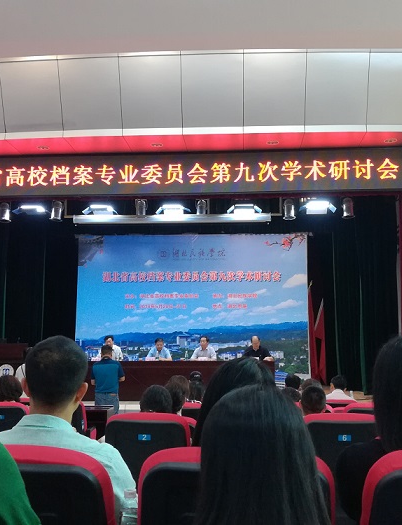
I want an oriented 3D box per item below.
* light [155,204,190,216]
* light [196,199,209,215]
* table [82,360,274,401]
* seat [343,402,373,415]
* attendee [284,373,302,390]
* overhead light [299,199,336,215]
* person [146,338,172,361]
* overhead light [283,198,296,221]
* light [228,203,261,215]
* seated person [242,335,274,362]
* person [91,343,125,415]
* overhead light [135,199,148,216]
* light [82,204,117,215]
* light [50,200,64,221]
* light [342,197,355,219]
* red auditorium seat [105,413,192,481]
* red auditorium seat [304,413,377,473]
[{"bbox_3d":[-0.512,-0.924,9.617,0.620,0.280,0.340,-1,-7,3],"label":"light"},{"bbox_3d":[0.027,-0.958,9.591,0.260,0.400,0.270,-1,-7,3],"label":"light"},{"bbox_3d":[-0.395,2.214,9.876,3.500,0.730,0.580,-1,-7,3],"label":"table"},{"bbox_3d":[1.513,1.754,4.870,0.560,0.970,0.640,0,-8,3],"label":"seat"},{"bbox_3d":[0.991,1.838,5.735,0.500,1.240,0.750,0,-6,1],"label":"attendee"},{"bbox_3d":[2.100,-0.995,9.479,0.640,0.280,0.340,-1,-7,3],"label":"overhead light"},{"bbox_3d":[-0.828,2.066,10.179,0.520,1.177,0.720,0,-7,3],"label":"person"},{"bbox_3d":[1.604,-0.958,9.500,0.220,0.400,0.220,0,-7,3],"label":"overhead light"},{"bbox_3d":[0.798,-0.991,9.650,0.620,0.240,0.340,0,-8,3],"label":"light"},{"bbox_3d":[1.101,2.046,10.177,0.580,1.215,0.720,0,-7,3],"label":"seated person"},{"bbox_3d":[-1.323,2.019,7.499,0.480,1.680,0.340,0,-7,3],"label":"person"},{"bbox_3d":[-1.103,-0.992,9.750,0.240,0.390,0.250,0,-8,3],"label":"overhead light"},{"bbox_3d":[-1.862,-0.931,9.694,0.630,0.280,0.340,-1,-7,3],"label":"light"},{"bbox_3d":[-2.668,-0.939,9.740,0.260,0.400,0.270,-1,-7,3],"label":"light"},{"bbox_3d":[2.674,-0.976,9.500,0.250,0.390,0.260,0,-8,3],"label":"light"},{"bbox_3d":[-0.276,1.369,3.177,0.560,1.000,0.660,0,-7,3],"label":"red auditorium seat"},{"bbox_3d":[0.841,1.377,3.220,0.560,0.970,0.640,0,-8,3],"label":"red auditorium seat"}]

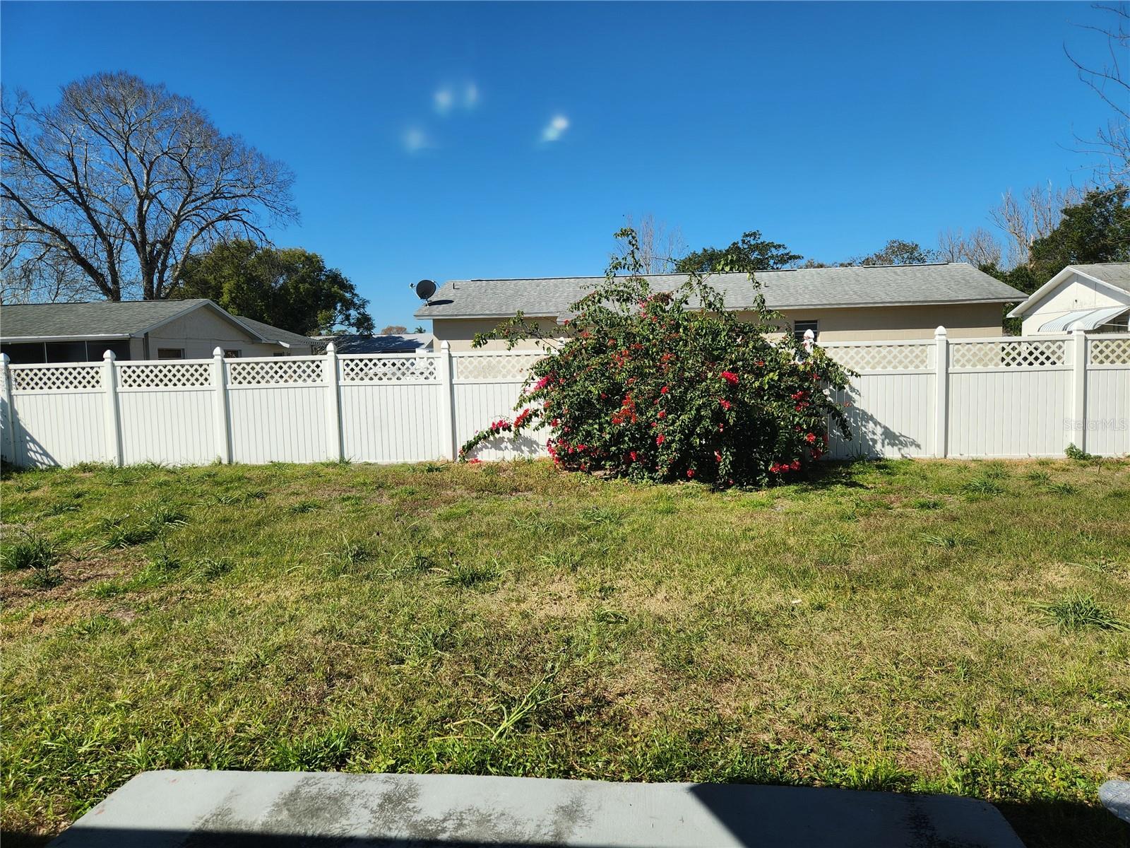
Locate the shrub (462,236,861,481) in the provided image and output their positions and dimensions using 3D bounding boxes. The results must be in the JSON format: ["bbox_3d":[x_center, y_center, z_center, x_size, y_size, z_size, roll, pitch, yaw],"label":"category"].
[{"bbox_3d":[1.193,-0.991,9.906,5.200,3.300,2.500,-1,4,6],"label":"shrub"}]

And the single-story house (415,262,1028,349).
[{"bbox_3d":[4.124,-2.714,23.400,15.560,4.000,8.000,-1,4,5],"label":"single-story house"}]

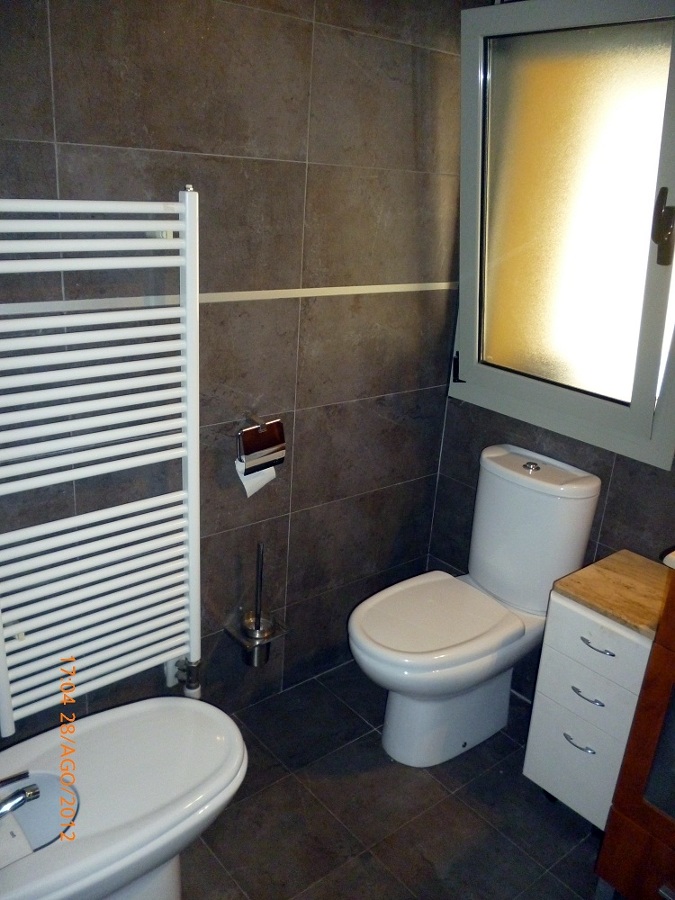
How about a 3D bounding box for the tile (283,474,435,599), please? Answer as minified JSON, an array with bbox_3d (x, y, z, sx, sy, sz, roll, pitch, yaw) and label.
[{"bbox_3d":[0.090,0.271,2.300,0.610,0.306,0.012,-12,25,-38],"label":"tile"}]

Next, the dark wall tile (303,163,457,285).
[{"bbox_3d":[0.150,-0.600,1.986,0.610,0.297,0.012,-12,25,-38],"label":"dark wall tile"}]

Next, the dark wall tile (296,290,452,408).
[{"bbox_3d":[0.129,-0.299,2.095,0.610,0.304,0.012,-12,25,-38],"label":"dark wall tile"}]

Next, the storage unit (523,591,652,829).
[{"bbox_3d":[0.705,0.608,1.848,0.335,0.560,0.250,-12,25,-38],"label":"storage unit"}]

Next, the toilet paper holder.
[{"bbox_3d":[-0.205,-0.019,1.837,0.135,0.135,0.100,-12,25,-38],"label":"toilet paper holder"}]

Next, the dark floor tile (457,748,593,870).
[{"bbox_3d":[0.516,0.929,1.905,0.300,0.010,0.300,-12,25,-38],"label":"dark floor tile"}]

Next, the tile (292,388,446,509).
[{"bbox_3d":[0.107,-0.012,2.215,0.600,0.300,0.010,-12,25,-38],"label":"tile"}]

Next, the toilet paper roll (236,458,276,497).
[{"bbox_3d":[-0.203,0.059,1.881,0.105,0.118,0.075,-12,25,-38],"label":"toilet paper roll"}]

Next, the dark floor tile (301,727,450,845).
[{"bbox_3d":[0.093,0.891,1.936,0.300,0.010,0.300,-12,25,-38],"label":"dark floor tile"}]

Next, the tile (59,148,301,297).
[{"bbox_3d":[-0.320,-0.503,1.635,0.600,0.300,0.010,-12,25,-38],"label":"tile"}]

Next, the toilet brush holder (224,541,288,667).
[{"bbox_3d":[-0.220,0.424,2.014,0.135,0.370,0.120,-12,25,-38],"label":"toilet brush holder"}]

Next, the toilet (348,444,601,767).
[{"bbox_3d":[0.325,0.453,2.007,0.655,0.797,0.365,-12,25,-38],"label":"toilet"}]

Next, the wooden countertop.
[{"bbox_3d":[0.724,0.340,1.755,0.320,0.024,0.252,-12,25,-38],"label":"wooden countertop"}]

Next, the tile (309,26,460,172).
[{"bbox_3d":[0.169,-0.878,1.886,0.610,0.296,0.012,-12,25,-38],"label":"tile"}]

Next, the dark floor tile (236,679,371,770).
[{"bbox_3d":[-0.098,0.803,2.151,0.300,0.010,0.300,-12,25,-38],"label":"dark floor tile"}]

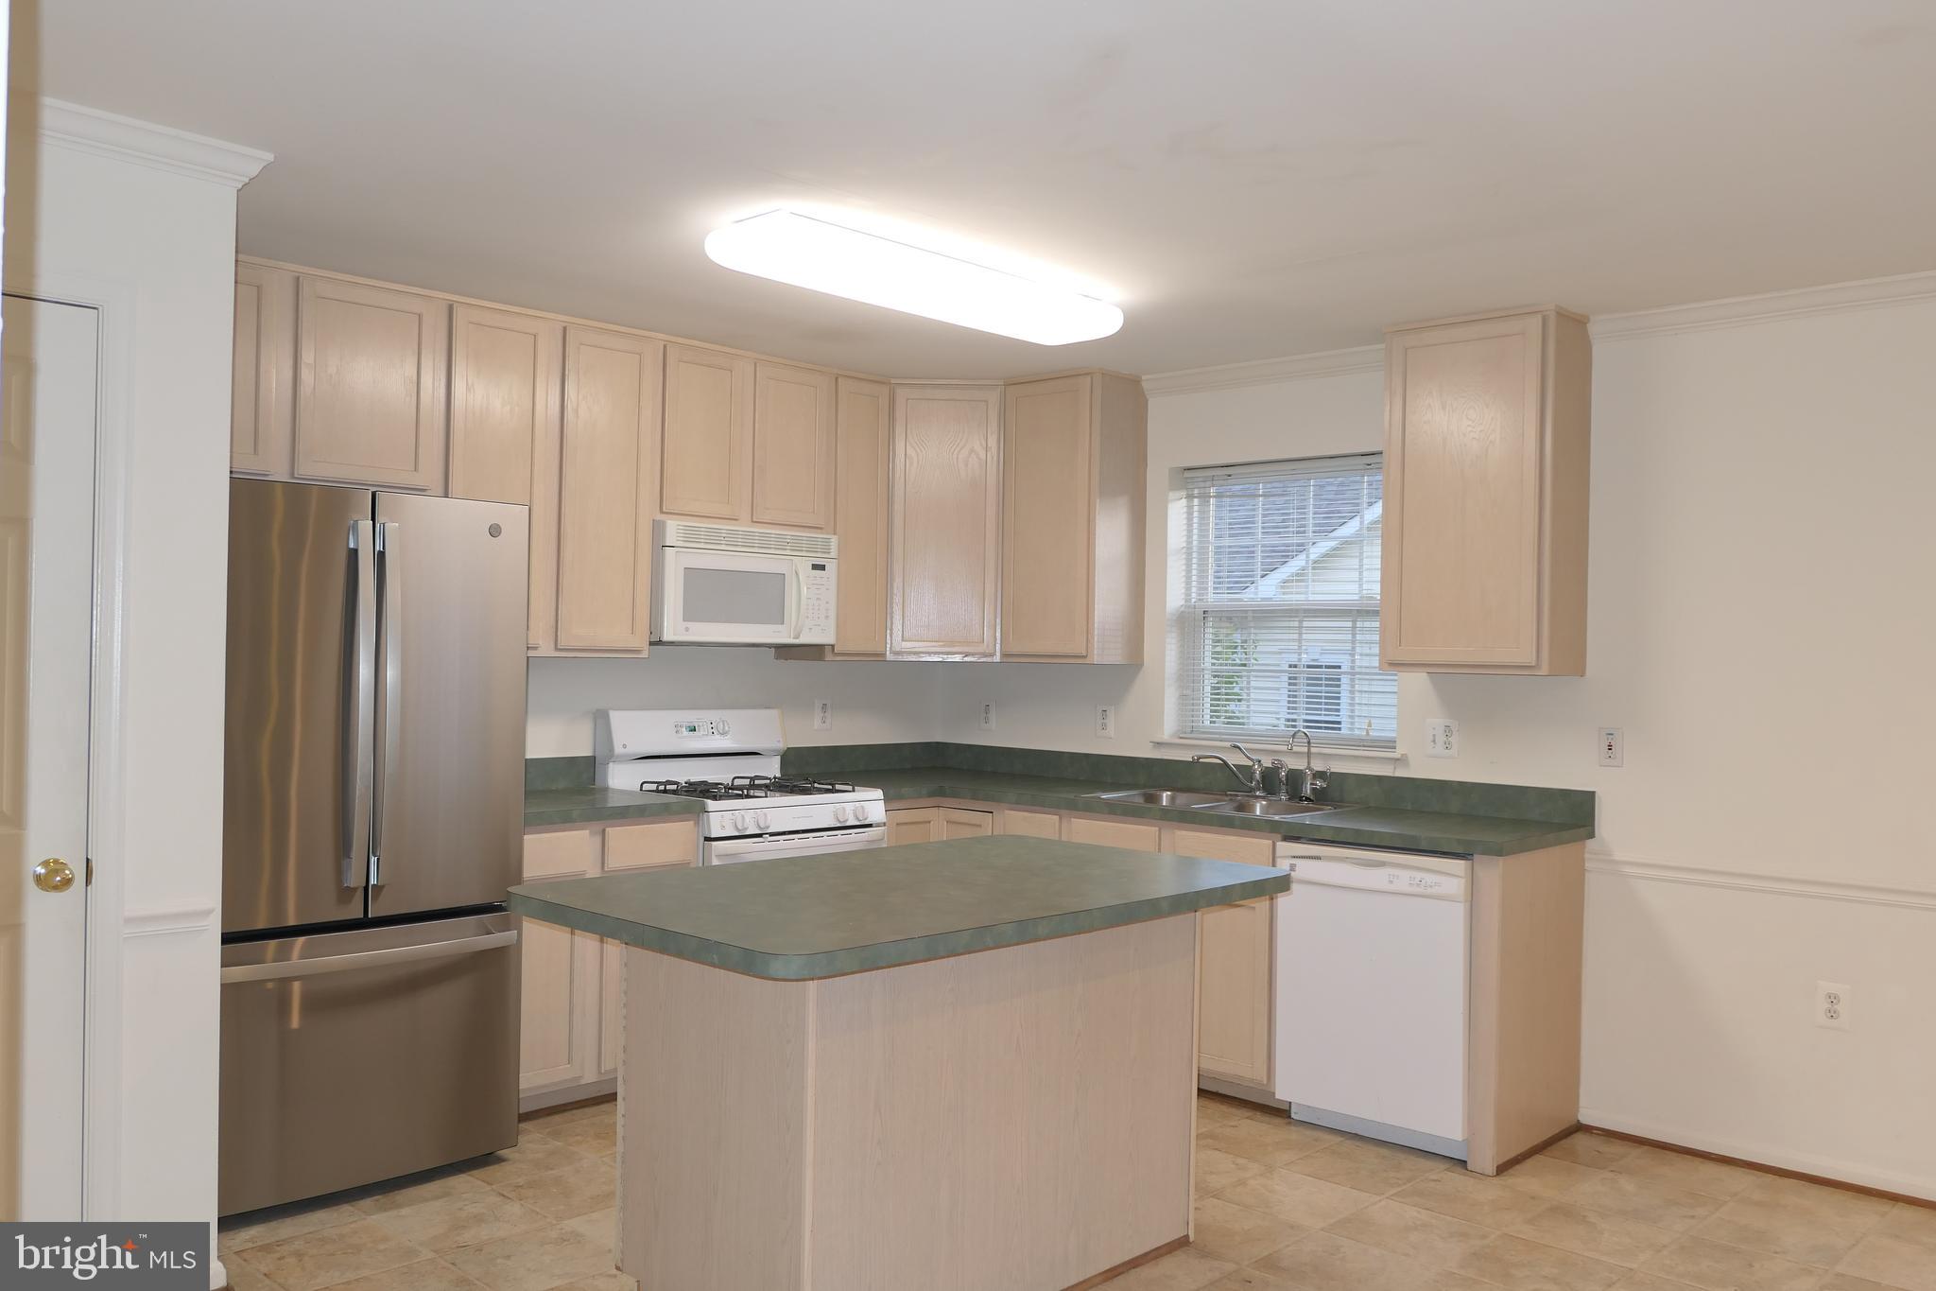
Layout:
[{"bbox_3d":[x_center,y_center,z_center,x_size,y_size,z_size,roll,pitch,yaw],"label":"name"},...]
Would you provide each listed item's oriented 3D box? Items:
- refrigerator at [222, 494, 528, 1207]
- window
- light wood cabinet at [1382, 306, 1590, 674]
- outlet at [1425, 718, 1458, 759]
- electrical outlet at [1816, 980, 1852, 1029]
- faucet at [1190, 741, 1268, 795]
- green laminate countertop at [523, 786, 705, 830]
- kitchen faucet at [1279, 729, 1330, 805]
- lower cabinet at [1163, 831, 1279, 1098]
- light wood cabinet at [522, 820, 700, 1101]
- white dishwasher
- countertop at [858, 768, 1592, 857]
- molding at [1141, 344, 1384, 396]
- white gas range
[{"bbox_3d":[-1.758,0.501,3.949,0.894,1.774,0.837,1,0,43],"label":"refrigerator"},{"bbox_3d":[1.147,-0.148,5.363,0.920,1.007,0.045,1,0,43],"label":"window"},{"bbox_3d":[1.577,-0.444,4.594,0.531,1.056,0.332,1,0,43],"label":"light wood cabinet"},{"bbox_3d":[1.530,0.301,4.866,0.113,0.116,0.009,1,0,43],"label":"outlet"},{"bbox_3d":[2.341,0.977,4.075,0.074,0.119,0.010,1,0,43],"label":"electrical outlet"},{"bbox_3d":[0.904,0.433,5.192,0.285,0.190,0.090,1,0,-19],"label":"faucet"},{"bbox_3d":[-1.315,0.505,4.650,0.645,0.040,0.761,1,0,43],"label":"green laminate countertop"},{"bbox_3d":[1.140,0.409,5.047,0.145,0.248,0.115,1,0,-43],"label":"kitchen faucet"},{"bbox_3d":[0.987,0.966,4.932,0.430,0.796,0.630,1,0,43],"label":"lower cabinet"},{"bbox_3d":[-1.325,0.961,4.659,0.628,0.871,0.751,1,0,43],"label":"light wood cabinet"},{"bbox_3d":[1.351,1.014,4.545,0.607,0.854,0.613,1,0,43],"label":"white dishwasher"},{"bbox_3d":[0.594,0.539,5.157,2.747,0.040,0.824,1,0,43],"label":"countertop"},{"bbox_3d":[1.072,-0.955,5.282,1.120,0.074,0.060,1,0,43],"label":"molding"},{"bbox_3d":[-0.774,0.823,5.204,0.675,1.180,0.765,1,0,43],"label":"white gas range"}]

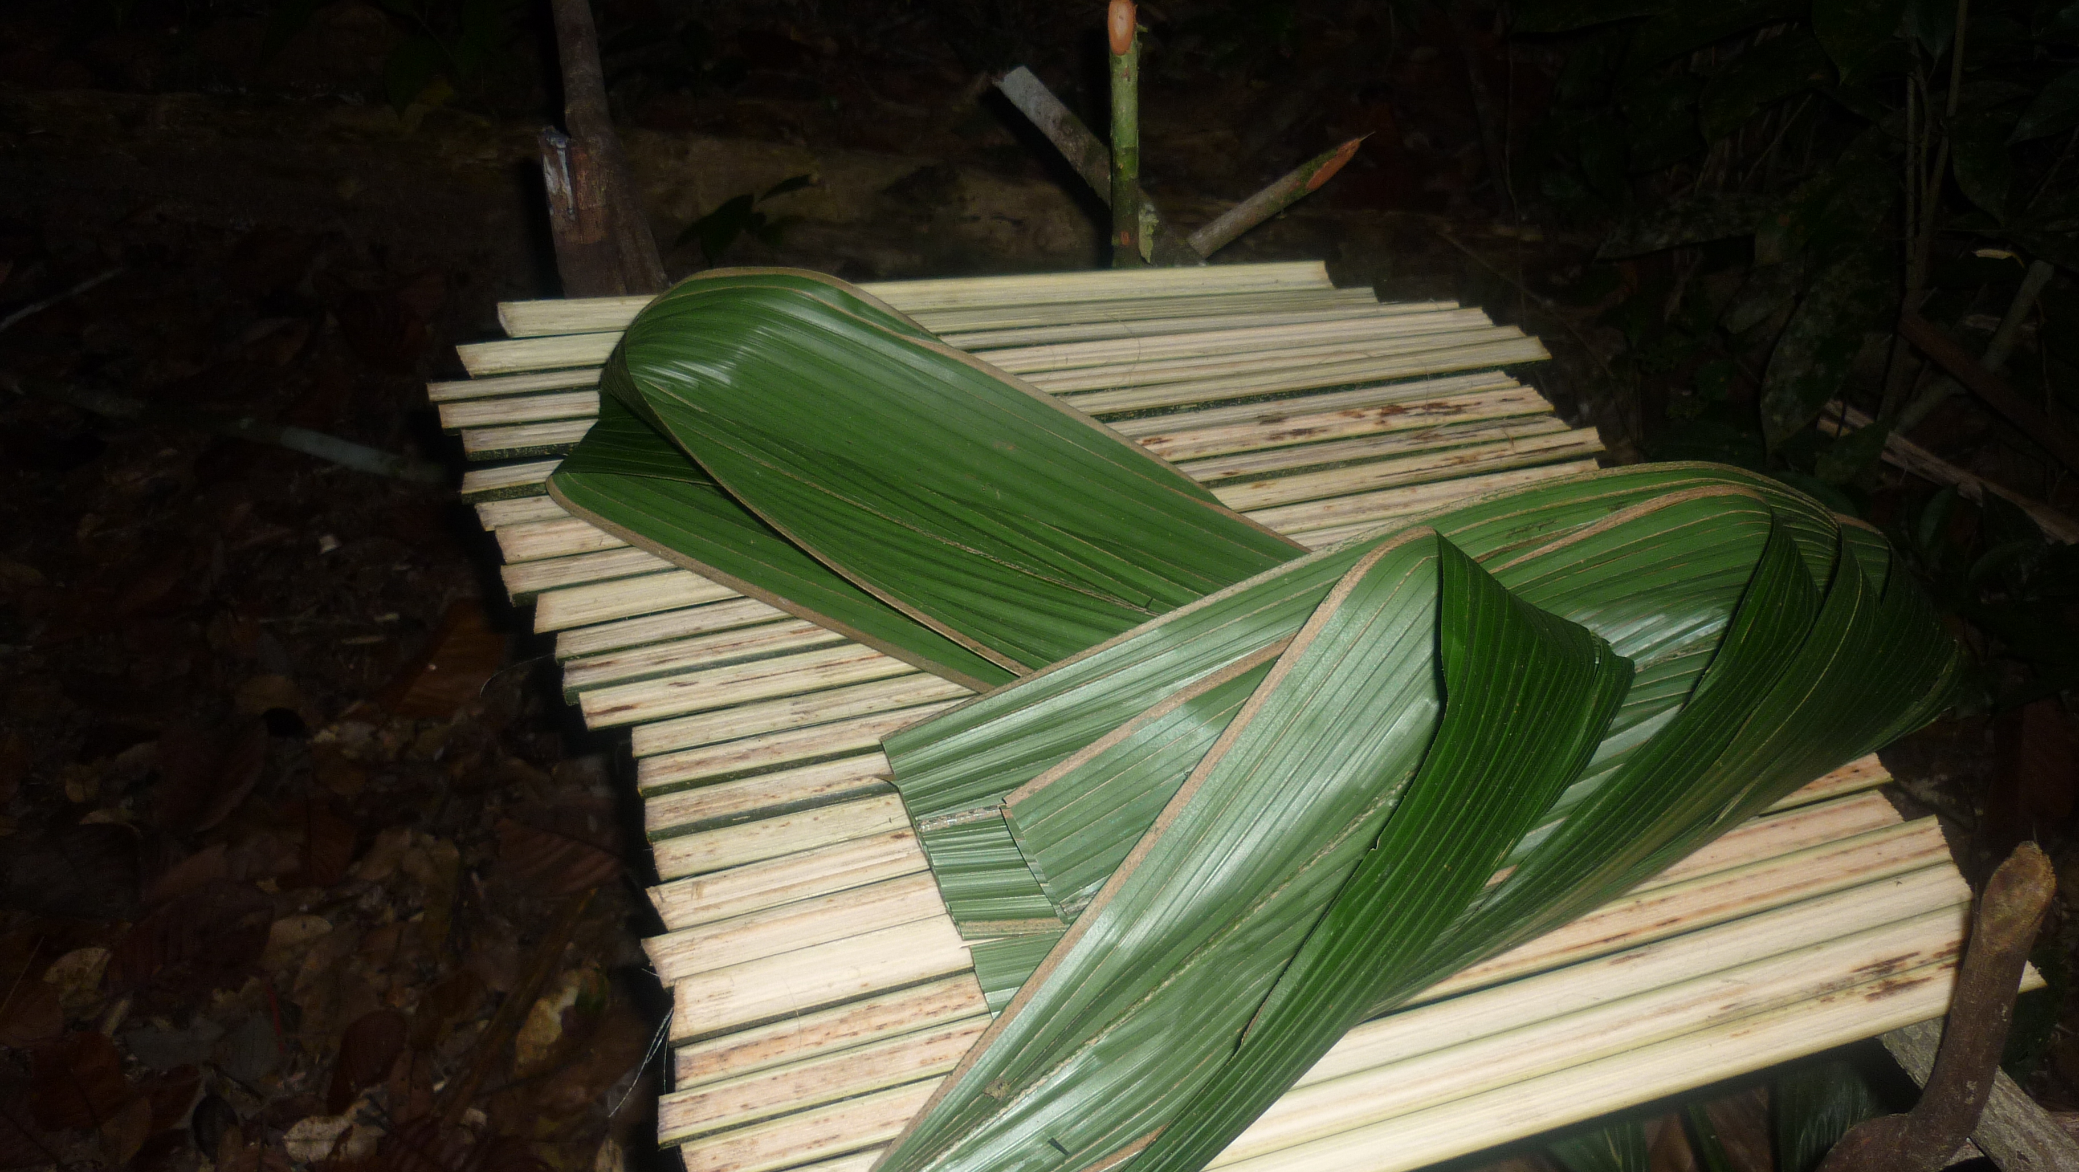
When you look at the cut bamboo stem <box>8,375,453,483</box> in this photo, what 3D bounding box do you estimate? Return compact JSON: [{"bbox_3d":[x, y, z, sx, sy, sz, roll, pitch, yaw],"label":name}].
[{"bbox_3d":[-0.935,-0.179,2.290,0.596,0.026,0.026,12,41,11],"label":"cut bamboo stem"}]

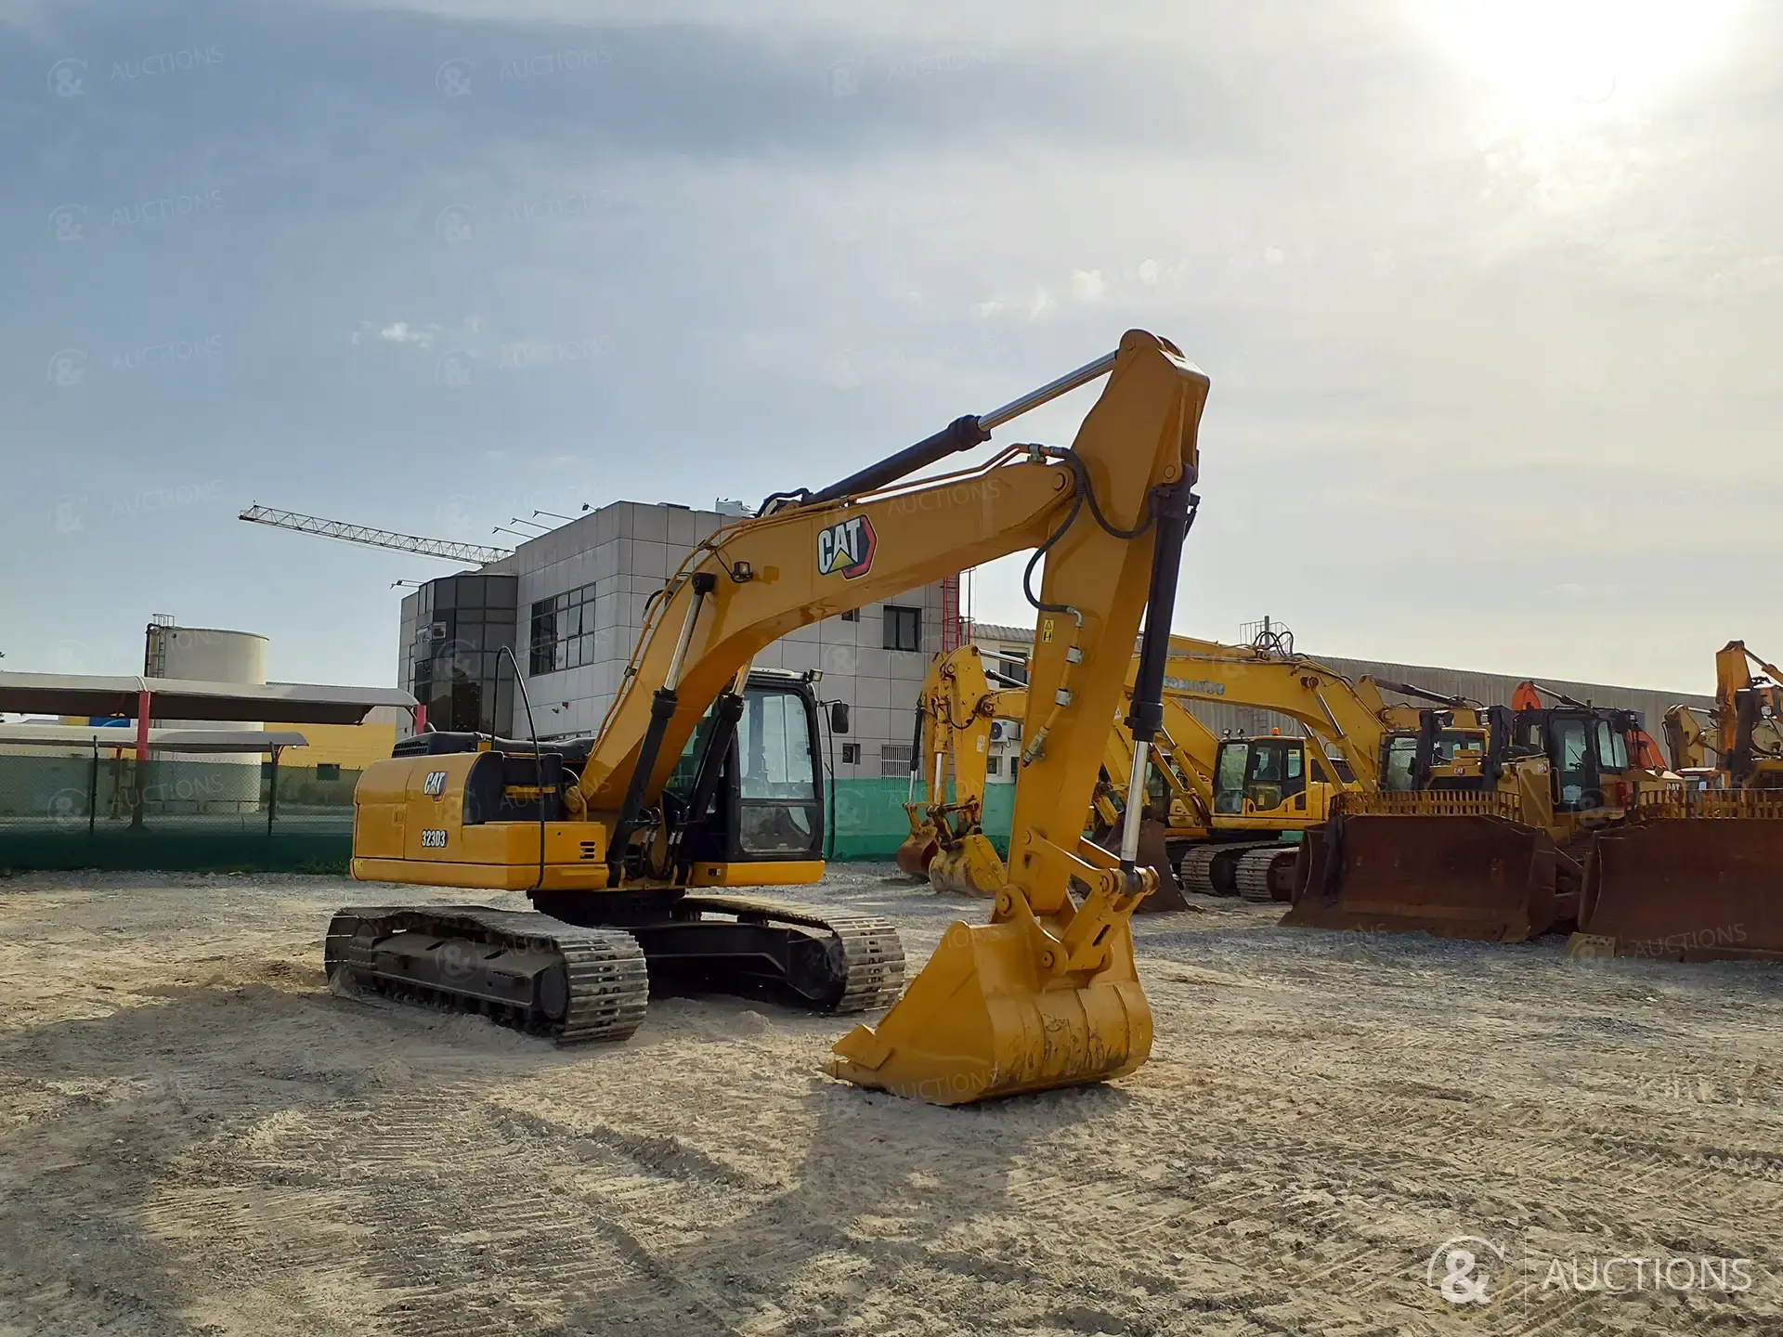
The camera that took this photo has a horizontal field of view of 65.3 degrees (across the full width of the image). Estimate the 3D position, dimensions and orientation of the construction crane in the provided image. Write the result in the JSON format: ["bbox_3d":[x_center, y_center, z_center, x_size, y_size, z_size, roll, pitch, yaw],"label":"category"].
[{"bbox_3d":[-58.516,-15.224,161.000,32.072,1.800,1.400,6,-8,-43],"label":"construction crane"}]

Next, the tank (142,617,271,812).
[{"bbox_3d":[-47.752,3.449,97.000,8.500,13.000,8.500,1,-6,0],"label":"tank"}]

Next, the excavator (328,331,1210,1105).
[{"bbox_3d":[-1.306,0.584,10.868,2.980,4.350,8.950,6,-8,-42],"label":"excavator"}]

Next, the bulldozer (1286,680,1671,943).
[{"bbox_3d":[9.863,2.267,21.975,6.000,3.500,3.940,5,-7,-34],"label":"bulldozer"}]

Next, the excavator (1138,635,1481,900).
[{"bbox_3d":[8.477,1.998,25.438,10.600,4.700,3.200,4,-7,-30],"label":"excavator"}]

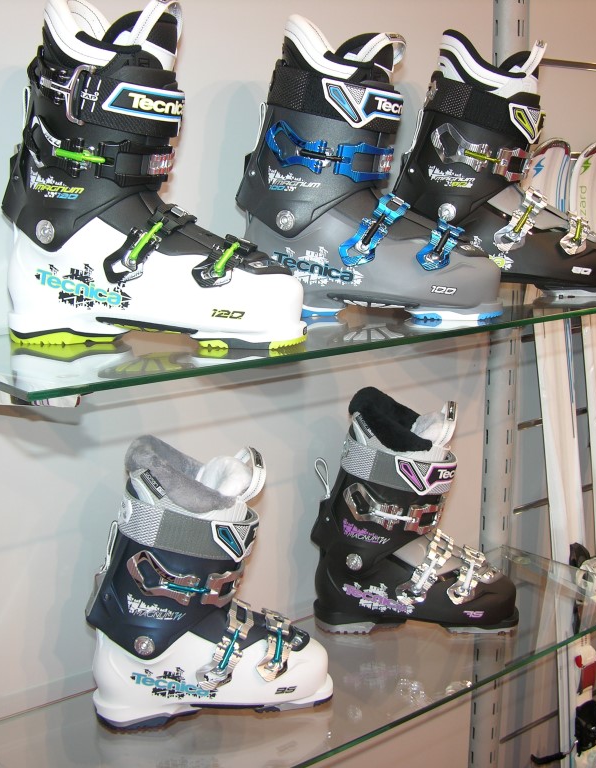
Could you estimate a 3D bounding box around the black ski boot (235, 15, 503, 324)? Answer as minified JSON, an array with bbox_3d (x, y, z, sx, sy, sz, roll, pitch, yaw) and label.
[{"bbox_3d":[0.082,-0.252,1.199,0.321,0.346,0.119,2,13,9],"label":"black ski boot"}]

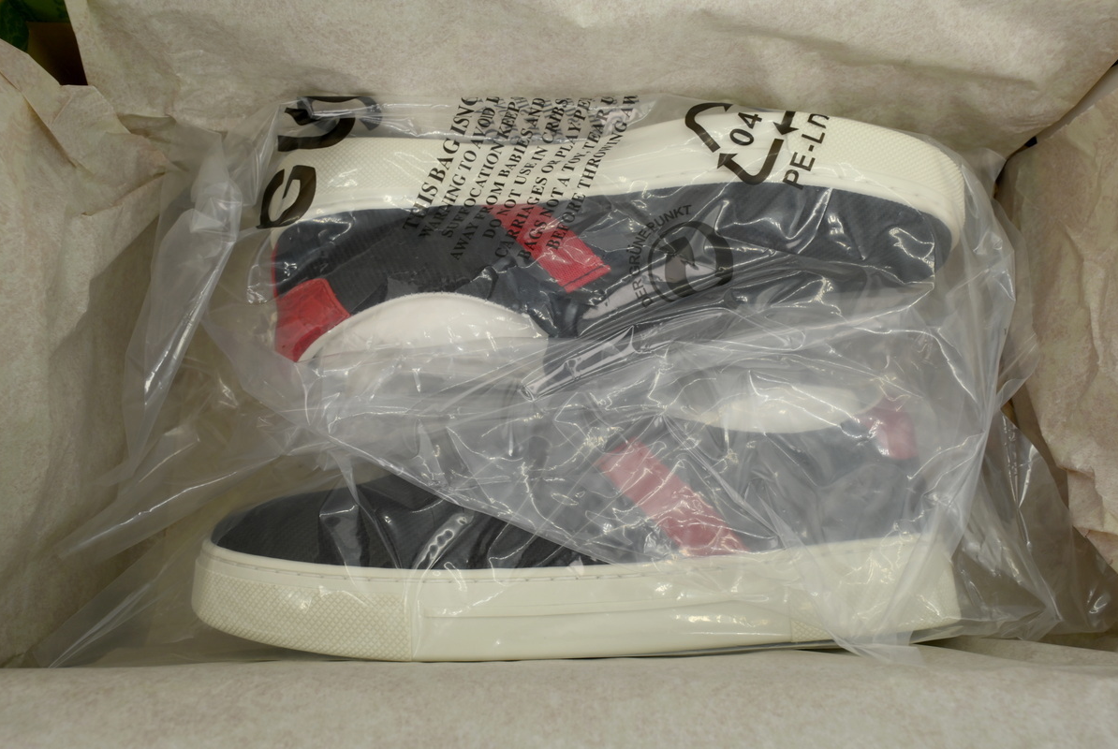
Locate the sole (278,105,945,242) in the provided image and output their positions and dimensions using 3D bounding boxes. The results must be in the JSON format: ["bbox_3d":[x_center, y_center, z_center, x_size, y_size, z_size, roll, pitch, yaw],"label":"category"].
[{"bbox_3d":[0.014,-0.069,0.361,0.290,0.100,0.038,2,74,11],"label":"sole"}]

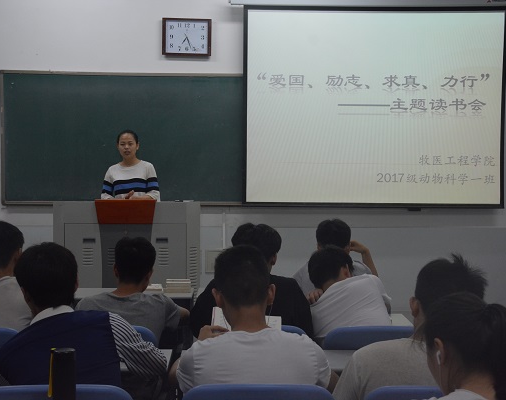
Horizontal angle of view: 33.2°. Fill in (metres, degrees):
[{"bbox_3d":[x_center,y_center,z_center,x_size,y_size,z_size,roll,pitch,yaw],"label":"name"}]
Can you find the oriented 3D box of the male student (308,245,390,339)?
[{"bbox_3d":[0.435,0.779,3.994,0.445,1.133,0.700,0,3,-14],"label":"male student"}]

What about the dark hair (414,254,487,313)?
[{"bbox_3d":[0.651,0.288,2.812,0.220,0.210,0.230,0,3,-3],"label":"dark hair"}]

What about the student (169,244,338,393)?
[{"bbox_3d":[-0.011,0.766,3.032,0.533,1.261,0.700,0,3,-3],"label":"student"}]

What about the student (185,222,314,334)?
[{"bbox_3d":[-0.018,0.718,3.911,0.542,1.256,0.700,0,3,-3],"label":"student"}]

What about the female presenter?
[{"bbox_3d":[-0.949,0.254,6.571,0.460,1.580,0.340,0,3,-8],"label":"female presenter"}]

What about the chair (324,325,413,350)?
[{"bbox_3d":[0.535,0.944,3.878,0.480,0.818,0.520,0,3,-3],"label":"chair"}]

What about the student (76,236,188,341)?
[{"bbox_3d":[-0.540,0.750,3.890,0.500,1.185,0.700,1,3,0],"label":"student"}]

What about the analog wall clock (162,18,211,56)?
[{"bbox_3d":[-0.589,-1.452,7.580,0.438,0.323,0.050,0,3,-3],"label":"analog wall clock"}]

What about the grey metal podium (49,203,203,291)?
[{"bbox_3d":[-0.894,0.534,6.158,1.030,1.080,0.700,0,3,-3],"label":"grey metal podium"}]

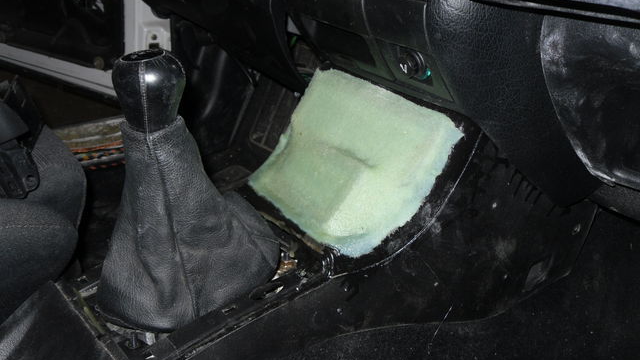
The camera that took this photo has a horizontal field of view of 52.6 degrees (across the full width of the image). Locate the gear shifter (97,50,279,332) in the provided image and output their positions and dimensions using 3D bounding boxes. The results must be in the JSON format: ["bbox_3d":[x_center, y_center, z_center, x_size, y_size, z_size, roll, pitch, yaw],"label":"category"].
[{"bbox_3d":[-0.112,-0.006,0.507,0.157,0.197,0.120,-22,34,-34],"label":"gear shifter"}]

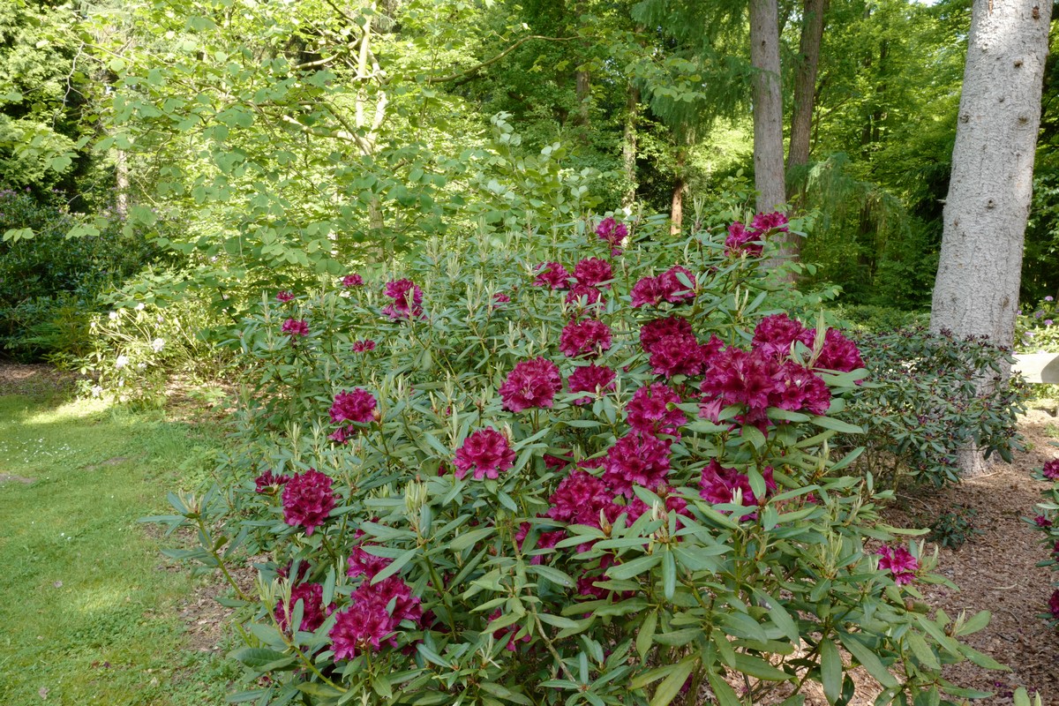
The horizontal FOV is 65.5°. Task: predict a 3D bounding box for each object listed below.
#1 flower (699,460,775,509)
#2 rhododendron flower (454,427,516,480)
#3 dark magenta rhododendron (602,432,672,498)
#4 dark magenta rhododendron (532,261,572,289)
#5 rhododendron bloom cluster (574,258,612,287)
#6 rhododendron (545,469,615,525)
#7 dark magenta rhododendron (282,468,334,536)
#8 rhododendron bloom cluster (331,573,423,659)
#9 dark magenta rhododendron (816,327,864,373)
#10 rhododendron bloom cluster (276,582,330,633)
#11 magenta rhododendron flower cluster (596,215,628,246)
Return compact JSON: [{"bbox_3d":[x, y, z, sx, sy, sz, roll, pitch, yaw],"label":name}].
[{"bbox_3d":[0.454,0.286,1.800,0.158,0.115,0.145,2,9,15],"label":"flower"},{"bbox_3d":[-0.104,0.236,1.920,0.143,0.117,0.140,-1,9,-3],"label":"rhododendron flower"},{"bbox_3d":[0.234,0.243,1.780,0.153,0.138,0.145,1,6,8],"label":"dark magenta rhododendron"},{"bbox_3d":[0.081,-0.277,2.950,0.135,0.100,0.130,0,9,2],"label":"dark magenta rhododendron"},{"bbox_3d":[0.218,-0.276,2.850,0.140,0.105,0.135,1,9,4],"label":"rhododendron bloom cluster"},{"bbox_3d":[0.112,0.319,1.820,0.152,0.120,0.145,1,9,4],"label":"rhododendron"},{"bbox_3d":[-0.545,0.366,2.030,0.135,0.162,0.135,-2,6,-15],"label":"dark magenta rhododendron"},{"bbox_3d":[-0.329,0.560,1.750,0.195,0.160,0.165,-2,9,-11],"label":"rhododendron bloom cluster"},{"bbox_3d":[0.786,-0.006,2.100,0.140,0.115,0.140,3,10,20],"label":"dark magenta rhododendron"},{"bbox_3d":[-0.550,0.618,2.000,0.133,0.115,0.135,-3,9,-16],"label":"rhododendron bloom cluster"},{"bbox_3d":[0.282,-0.423,2.850,0.108,0.100,0.100,1,10,6],"label":"magenta rhododendron flower cluster"}]

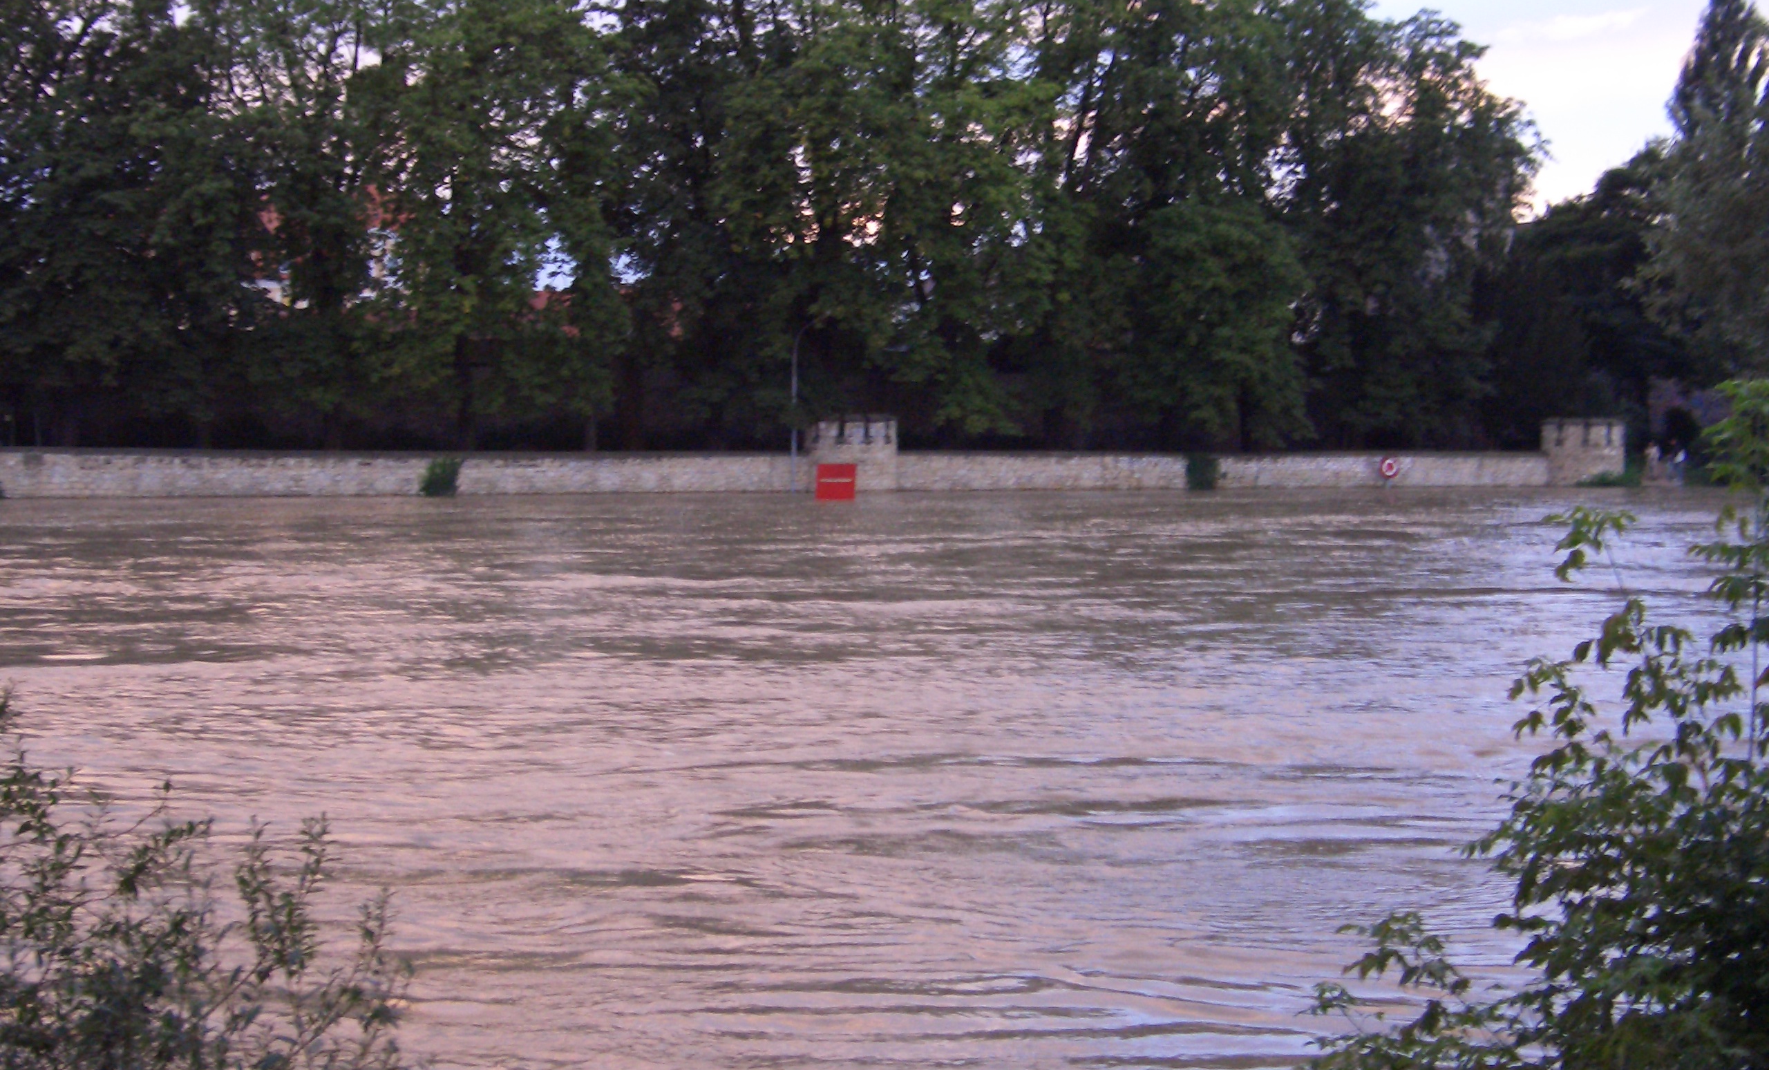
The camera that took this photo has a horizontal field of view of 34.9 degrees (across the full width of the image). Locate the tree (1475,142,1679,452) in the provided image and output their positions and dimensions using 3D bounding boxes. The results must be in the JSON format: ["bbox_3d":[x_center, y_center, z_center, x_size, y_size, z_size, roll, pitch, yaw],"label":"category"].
[{"bbox_3d":[30.730,-9.847,124.000,9.210,14.390,9.000,0,2,0],"label":"tree"}]

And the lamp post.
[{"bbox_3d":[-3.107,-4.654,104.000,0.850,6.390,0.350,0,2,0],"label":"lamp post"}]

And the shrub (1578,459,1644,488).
[{"bbox_3d":[29.143,-2.486,113.000,2.670,1.190,1.700,0,2,0],"label":"shrub"}]

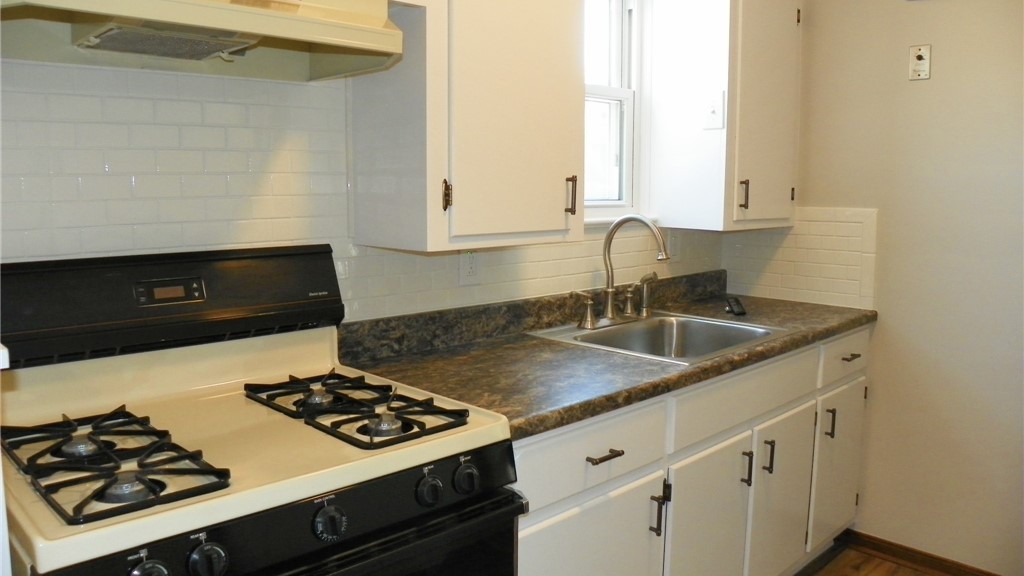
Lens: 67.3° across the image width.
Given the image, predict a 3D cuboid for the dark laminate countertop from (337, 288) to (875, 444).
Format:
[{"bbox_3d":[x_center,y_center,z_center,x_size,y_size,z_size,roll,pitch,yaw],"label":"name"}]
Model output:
[{"bbox_3d":[0.441,0.156,2.323,0.637,0.039,1.897,8,10,44],"label":"dark laminate countertop"}]

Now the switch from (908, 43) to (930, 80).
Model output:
[{"bbox_3d":[1.386,-0.767,2.617,0.066,0.113,0.015,8,10,44],"label":"switch"}]

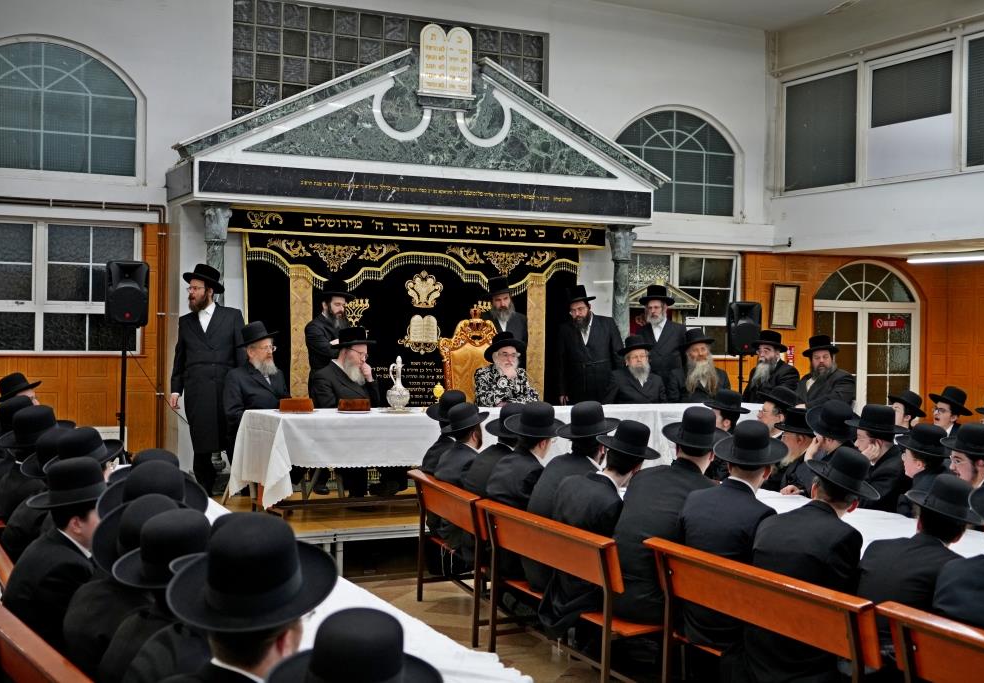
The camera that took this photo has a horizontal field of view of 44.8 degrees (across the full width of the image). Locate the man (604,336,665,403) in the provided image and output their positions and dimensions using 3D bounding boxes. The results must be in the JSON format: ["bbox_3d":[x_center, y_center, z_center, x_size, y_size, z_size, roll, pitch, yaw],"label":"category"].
[{"bbox_3d":[1.273,0.627,10.380,0.560,1.340,0.700,1,1,-16],"label":"man"}]

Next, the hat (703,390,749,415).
[{"bbox_3d":[1.744,0.440,8.795,0.365,0.130,0.345,11,7,36],"label":"hat"}]

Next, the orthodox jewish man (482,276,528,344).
[{"bbox_3d":[0.120,0.355,10.600,0.530,1.830,0.360,1,1,-6],"label":"orthodox jewish man"}]

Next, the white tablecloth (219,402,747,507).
[{"bbox_3d":[0.540,0.865,10.110,5.050,0.620,0.920,0,1,-23],"label":"white tablecloth"}]

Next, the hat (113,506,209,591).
[{"bbox_3d":[-0.903,0.598,3.400,0.365,0.130,0.335,-5,12,-39],"label":"hat"}]

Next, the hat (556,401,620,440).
[{"bbox_3d":[0.497,0.407,6.150,0.325,0.145,0.355,-3,9,30],"label":"hat"}]

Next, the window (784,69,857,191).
[{"bbox_3d":[3.557,-2.270,12.990,0.100,1.240,1.100,0,0,-28],"label":"window"}]

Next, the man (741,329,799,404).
[{"bbox_3d":[2.370,0.570,10.600,0.580,1.380,0.750,0,0,30],"label":"man"}]

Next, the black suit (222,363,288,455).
[{"bbox_3d":[-1.761,0.515,9.050,0.530,0.760,0.440,0,2,-44],"label":"black suit"}]

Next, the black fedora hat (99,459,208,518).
[{"bbox_3d":[-1.074,0.459,3.783,0.345,0.130,0.365,1,21,-12],"label":"black fedora hat"}]

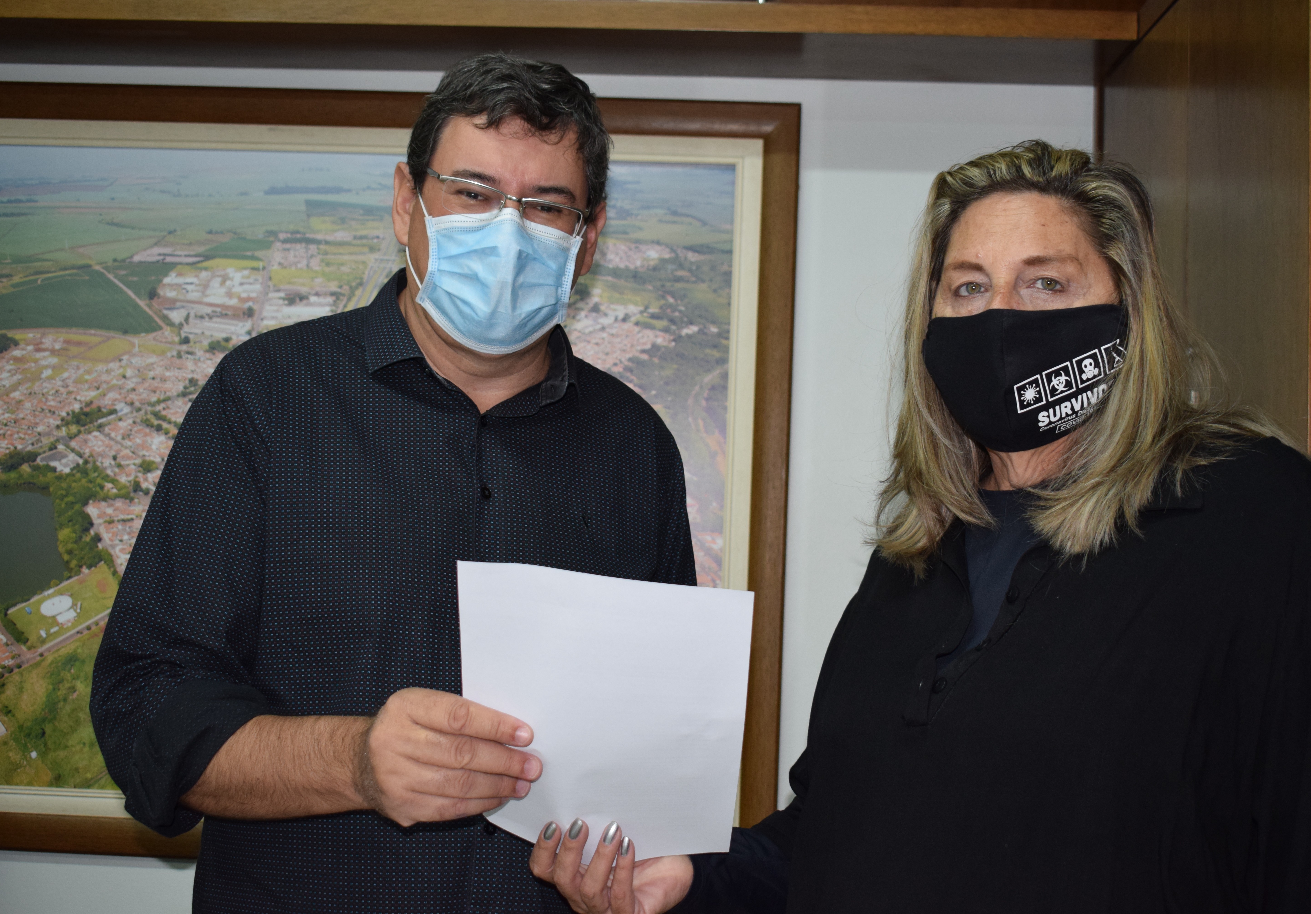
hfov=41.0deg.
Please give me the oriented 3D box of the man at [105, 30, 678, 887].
[{"bbox_3d":[-0.250,0.510,1.550,0.580,1.740,0.460,2,-3,-12],"label":"man"}]

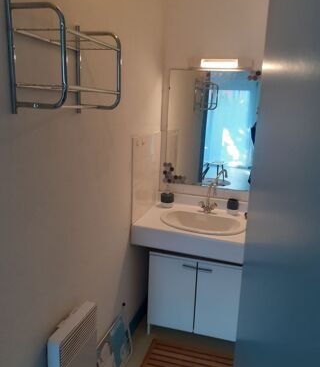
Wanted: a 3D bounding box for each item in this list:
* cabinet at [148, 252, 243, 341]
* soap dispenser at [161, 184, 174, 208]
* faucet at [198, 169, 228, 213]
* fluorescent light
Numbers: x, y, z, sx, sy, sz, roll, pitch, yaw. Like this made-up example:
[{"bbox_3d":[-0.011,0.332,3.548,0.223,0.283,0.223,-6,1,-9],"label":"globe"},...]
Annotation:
[{"bbox_3d":[0.288,0.732,2.355,0.632,0.617,0.441,6,14,16],"label":"cabinet"},{"bbox_3d":[0.062,0.092,2.443,0.090,0.173,0.092,6,14,16],"label":"soap dispenser"},{"bbox_3d":[0.325,0.106,2.227,0.147,0.242,0.206,6,14,16],"label":"faucet"},{"bbox_3d":[0.398,-0.790,2.208,0.243,0.051,0.059,6,14,16],"label":"fluorescent light"}]

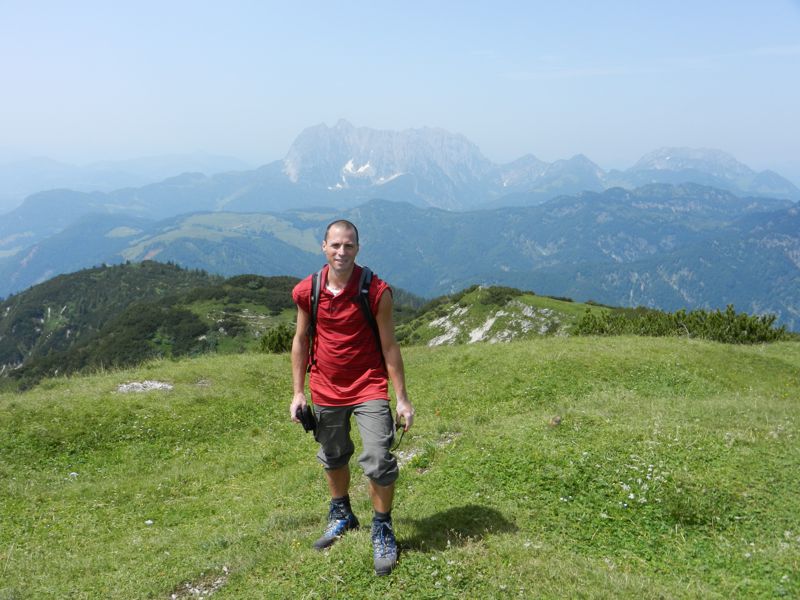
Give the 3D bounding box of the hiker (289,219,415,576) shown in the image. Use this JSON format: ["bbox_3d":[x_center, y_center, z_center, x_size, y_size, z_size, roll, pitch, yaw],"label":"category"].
[{"bbox_3d":[-0.225,0.477,3.856,0.580,1.770,0.600,2,11,12],"label":"hiker"}]

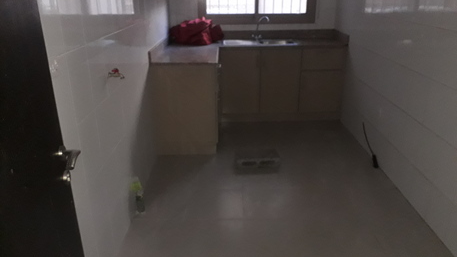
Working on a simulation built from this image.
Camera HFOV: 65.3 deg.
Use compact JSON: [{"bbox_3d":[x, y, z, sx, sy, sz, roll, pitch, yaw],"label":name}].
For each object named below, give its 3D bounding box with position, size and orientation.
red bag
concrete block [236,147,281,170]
[{"bbox_3d":[-0.371,-1.148,4.206,0.610,0.285,0.340,0,21,0],"label":"red bag"},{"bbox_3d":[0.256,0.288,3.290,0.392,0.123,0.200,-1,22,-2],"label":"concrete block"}]

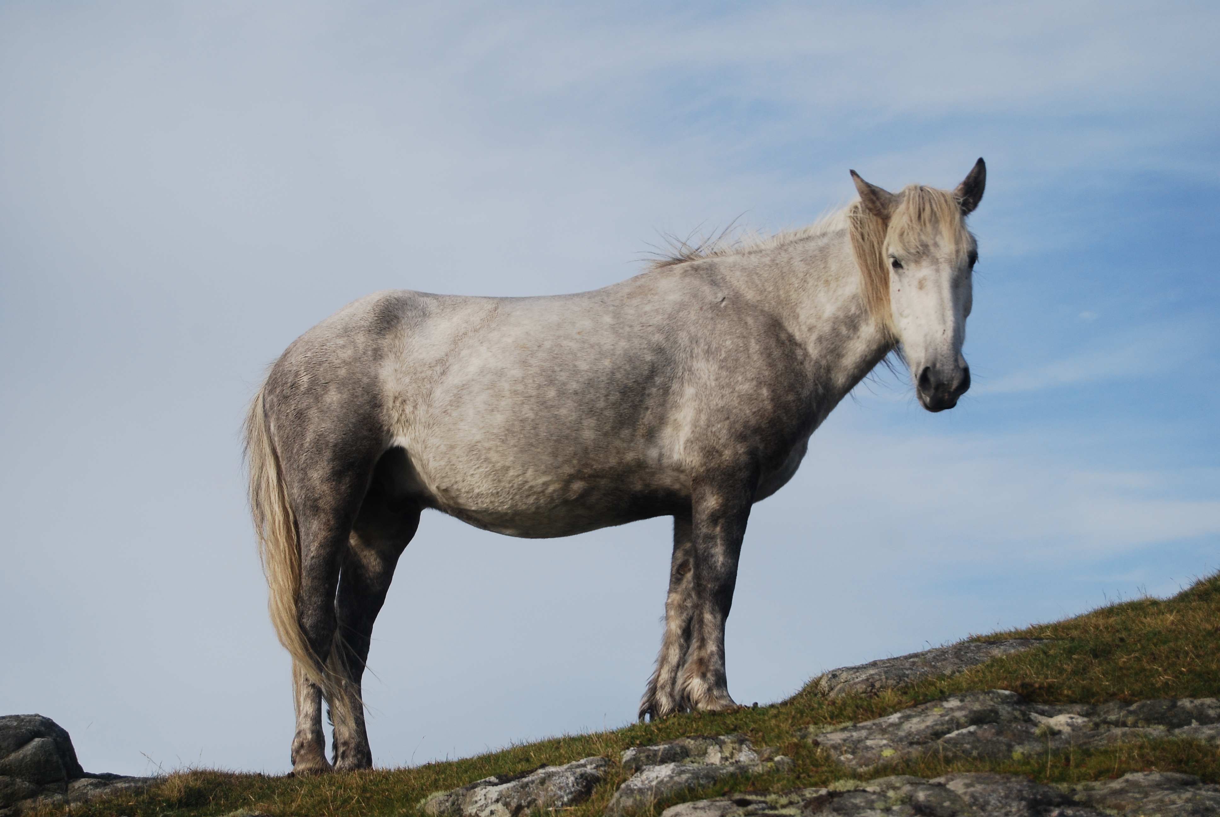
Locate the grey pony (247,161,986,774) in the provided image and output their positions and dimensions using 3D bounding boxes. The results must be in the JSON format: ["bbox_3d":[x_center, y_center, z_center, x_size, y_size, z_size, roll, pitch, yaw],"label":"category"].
[{"bbox_3d":[0.015,0.165,7.550,1.960,1.620,0.620,-3,-8,5],"label":"grey pony"}]

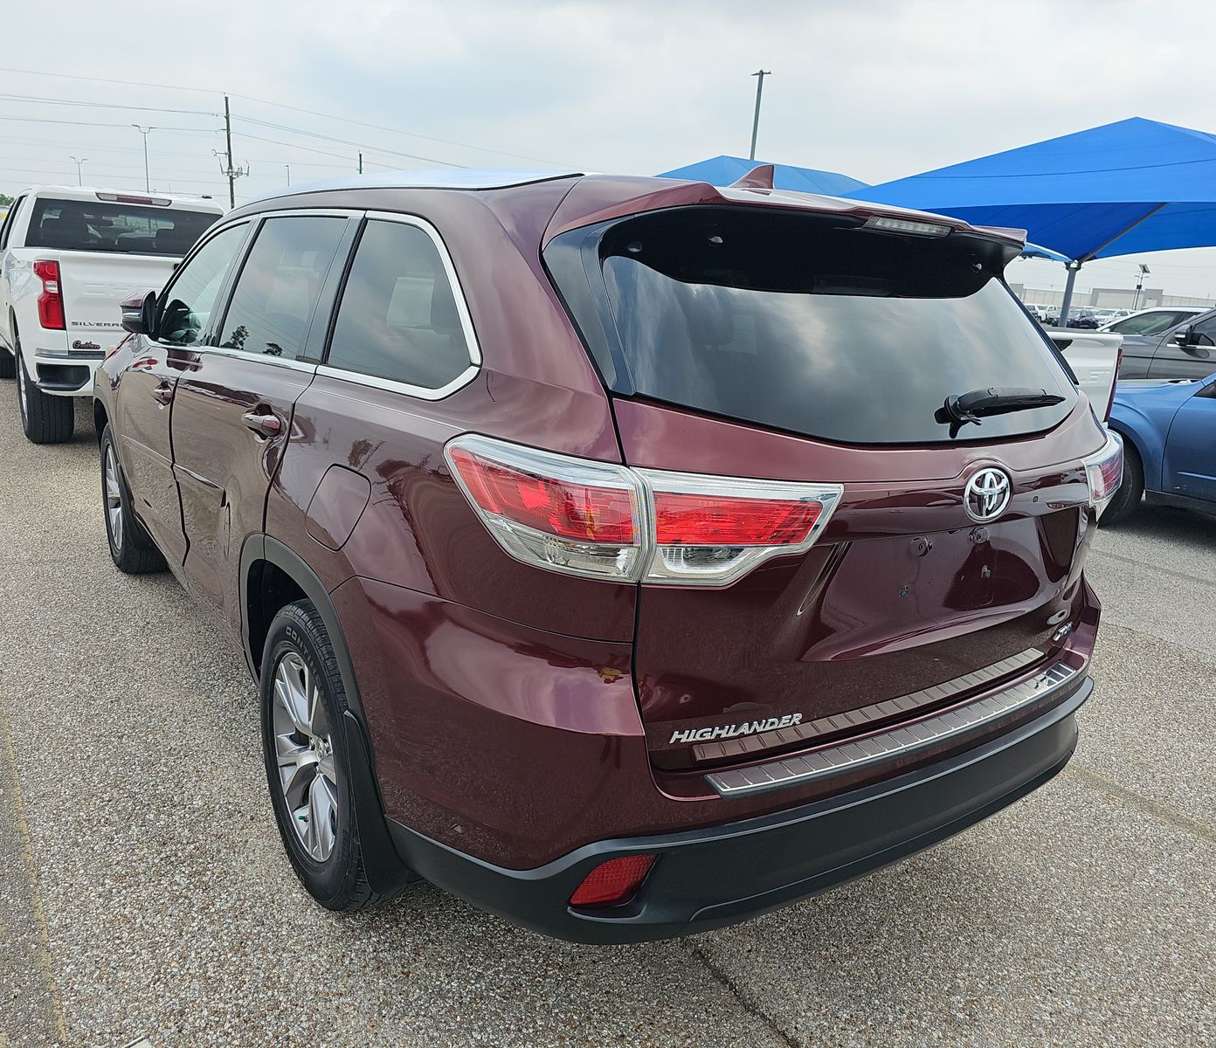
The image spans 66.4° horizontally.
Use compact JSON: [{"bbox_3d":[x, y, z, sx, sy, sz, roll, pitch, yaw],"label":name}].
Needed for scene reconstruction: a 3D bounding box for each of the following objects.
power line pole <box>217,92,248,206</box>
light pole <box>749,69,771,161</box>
[{"bbox_3d":[-31.214,-28.195,77.487,2.300,13.900,0.800,4,15,2],"label":"power line pole"},{"bbox_3d":[5.945,-13.705,39.421,0.350,10.290,1.150,-7,18,-35],"label":"light pole"}]

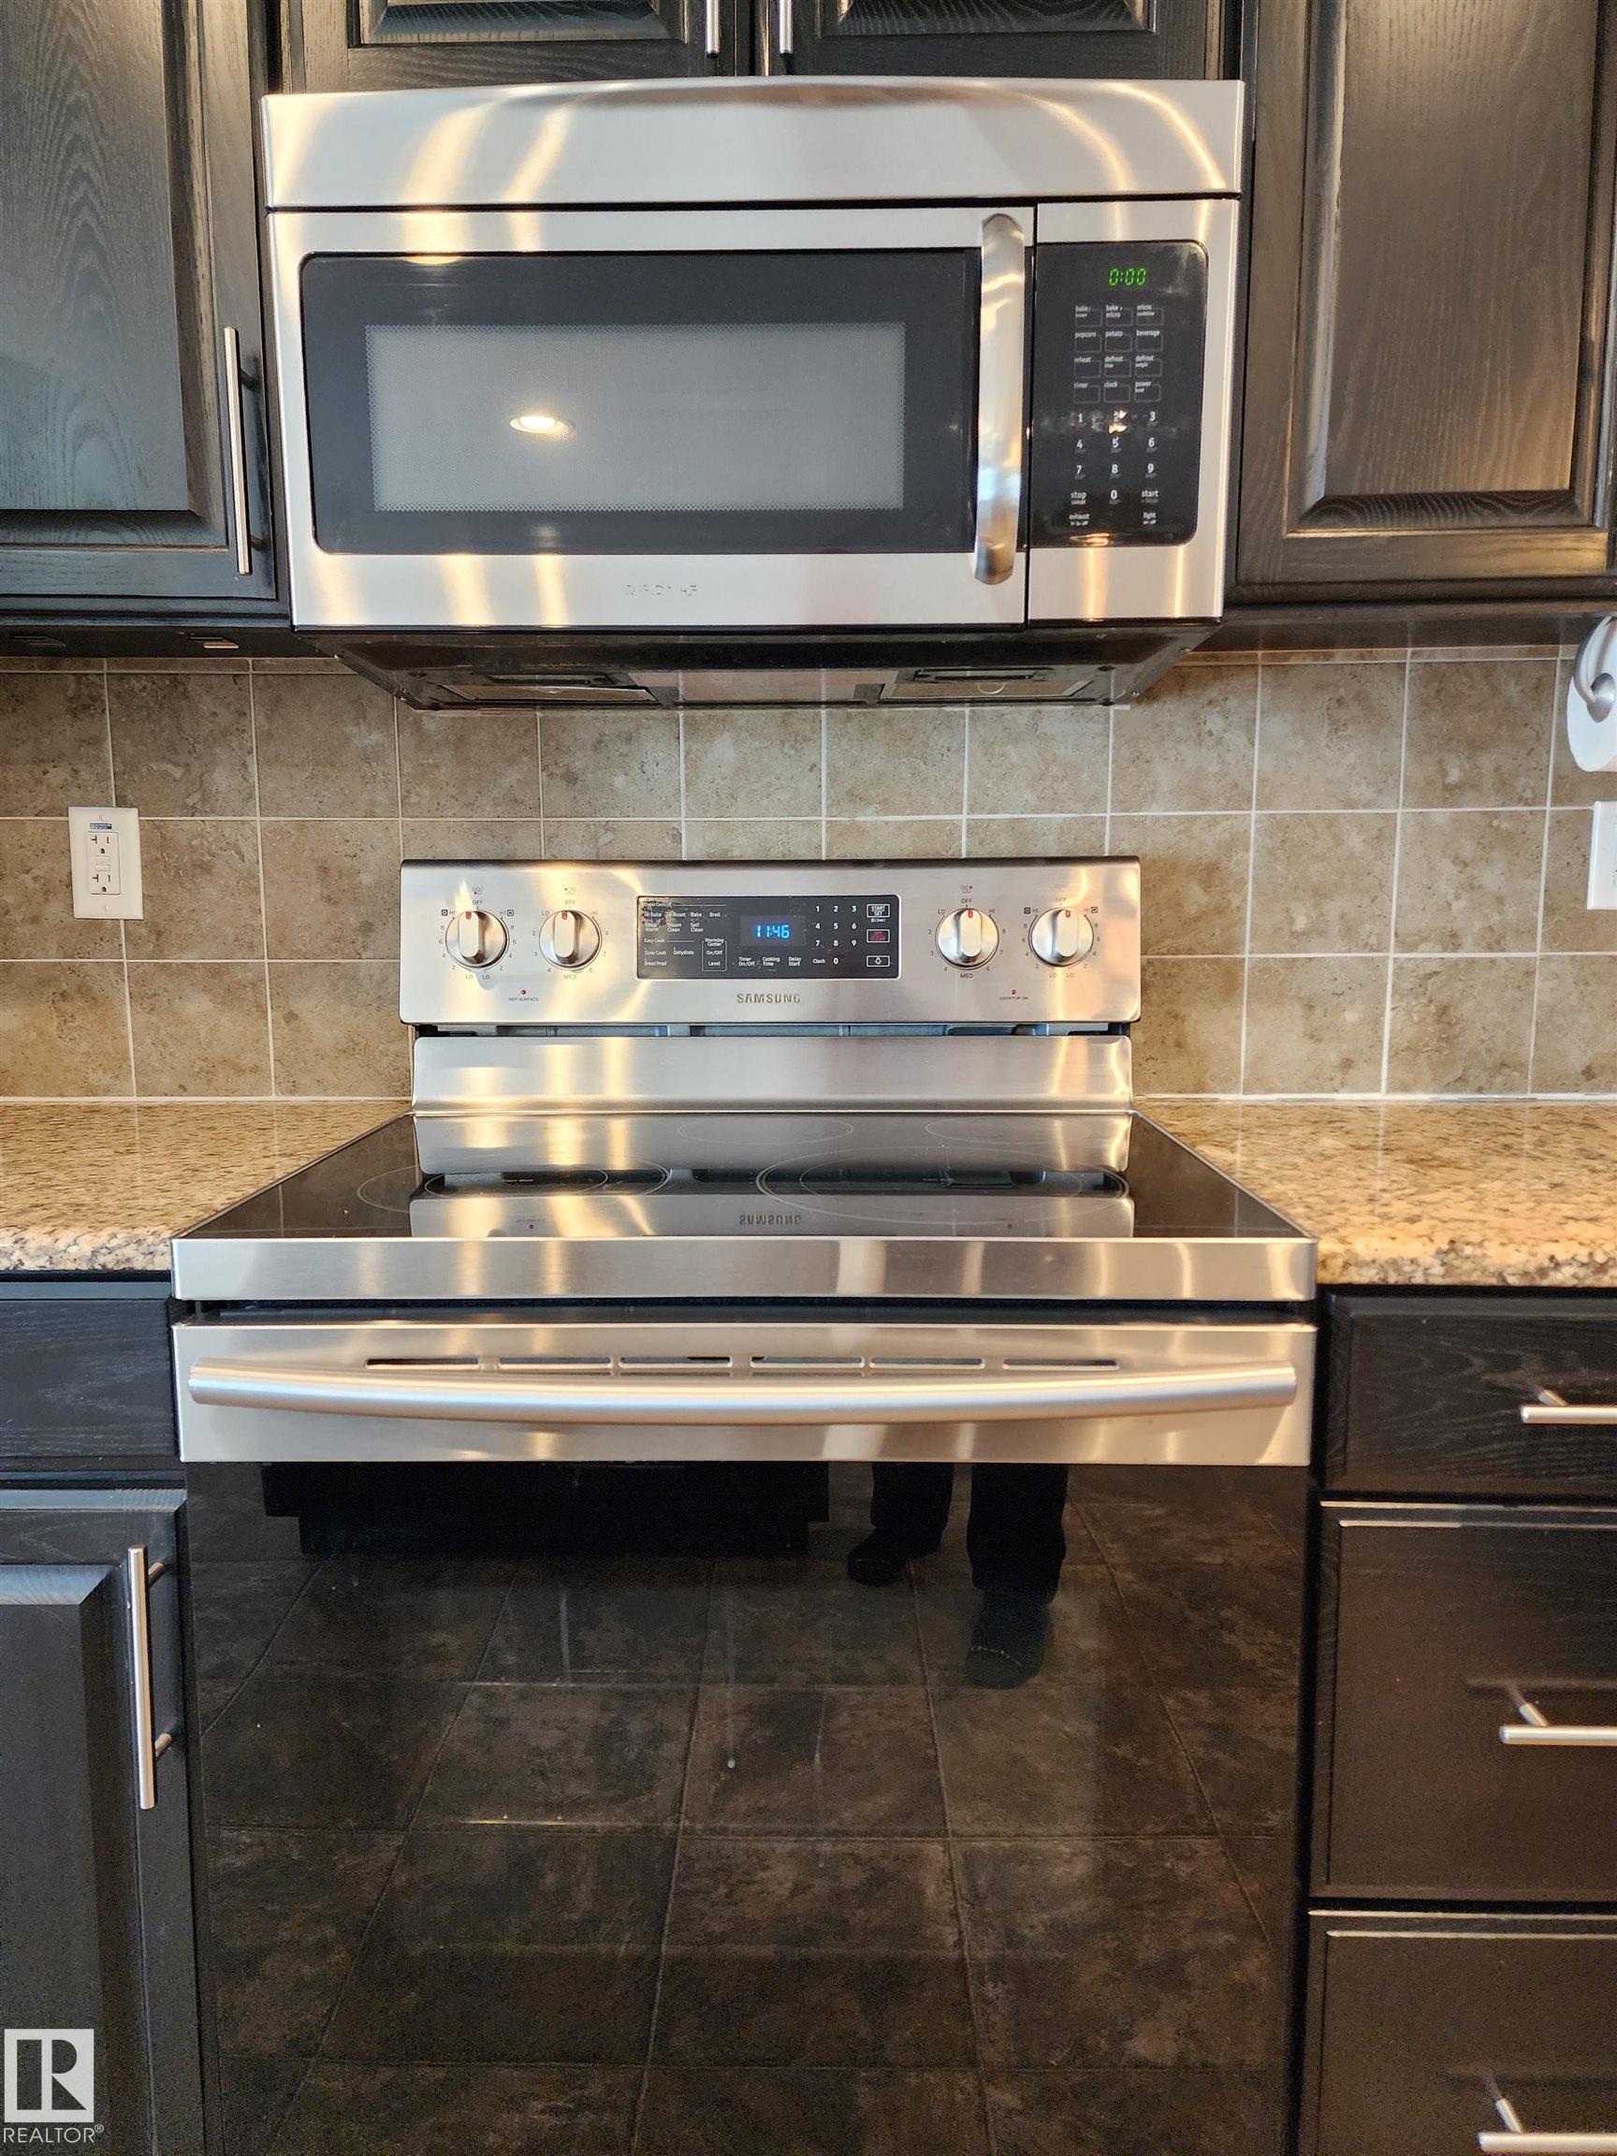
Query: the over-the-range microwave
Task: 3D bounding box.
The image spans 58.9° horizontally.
[{"bbox_3d":[-0.040,-0.584,1.317,0.759,0.418,0.410,0,7,1],"label":"over-the-range microwave"}]

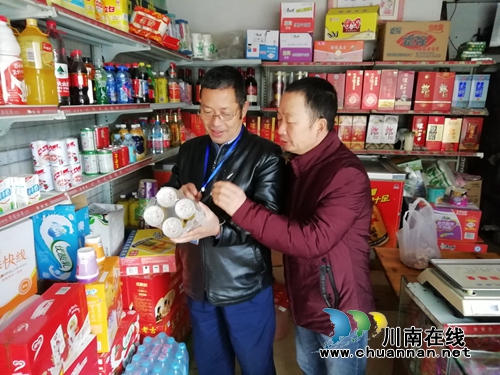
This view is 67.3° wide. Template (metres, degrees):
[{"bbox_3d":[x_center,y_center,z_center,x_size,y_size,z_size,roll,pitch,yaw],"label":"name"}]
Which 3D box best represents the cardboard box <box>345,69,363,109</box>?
[{"bbox_3d":[0.849,-0.799,3.091,0.125,0.306,0.115,2,13,7],"label":"cardboard box"}]

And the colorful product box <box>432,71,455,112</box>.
[{"bbox_3d":[1.530,-0.759,3.001,0.139,0.299,0.115,2,13,7],"label":"colorful product box"}]

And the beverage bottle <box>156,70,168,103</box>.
[{"bbox_3d":[-0.615,-0.701,2.642,0.071,0.217,0.071,2,13,7],"label":"beverage bottle"}]

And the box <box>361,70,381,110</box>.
[{"bbox_3d":[0.934,-0.748,2.903,0.122,0.288,0.115,3,13,10],"label":"box"}]

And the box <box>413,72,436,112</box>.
[{"bbox_3d":[1.313,-0.723,2.839,0.133,0.274,0.120,3,13,10],"label":"box"}]

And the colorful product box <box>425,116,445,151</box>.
[{"bbox_3d":[1.508,-0.442,3.083,0.122,0.274,0.105,2,13,7],"label":"colorful product box"}]

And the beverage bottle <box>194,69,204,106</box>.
[{"bbox_3d":[-0.419,-0.876,3.278,0.077,0.309,0.077,2,13,7],"label":"beverage bottle"}]

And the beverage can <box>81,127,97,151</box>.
[{"bbox_3d":[-0.794,-0.236,1.857,0.066,0.107,0.066,1,13,0],"label":"beverage can"}]

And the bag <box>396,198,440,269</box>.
[{"bbox_3d":[0.915,0.250,2.040,0.205,0.355,0.170,3,13,10],"label":"bag"}]

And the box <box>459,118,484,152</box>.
[{"bbox_3d":[1.803,-0.439,3.092,0.147,0.267,0.110,2,13,7],"label":"box"}]

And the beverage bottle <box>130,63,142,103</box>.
[{"bbox_3d":[-0.682,-0.629,2.260,0.064,0.226,0.064,3,13,10],"label":"beverage bottle"}]

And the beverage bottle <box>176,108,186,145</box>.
[{"bbox_3d":[-0.552,-0.481,3.005,0.076,0.290,0.076,2,13,7],"label":"beverage bottle"}]

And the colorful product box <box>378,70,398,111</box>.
[{"bbox_3d":[1.099,-0.777,3.014,0.123,0.307,0.115,2,13,7],"label":"colorful product box"}]

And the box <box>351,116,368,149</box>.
[{"bbox_3d":[0.905,-0.458,3.140,0.110,0.271,0.105,2,13,7],"label":"box"}]

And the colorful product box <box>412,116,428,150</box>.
[{"bbox_3d":[1.388,-0.447,3.102,0.111,0.271,0.095,2,13,7],"label":"colorful product box"}]

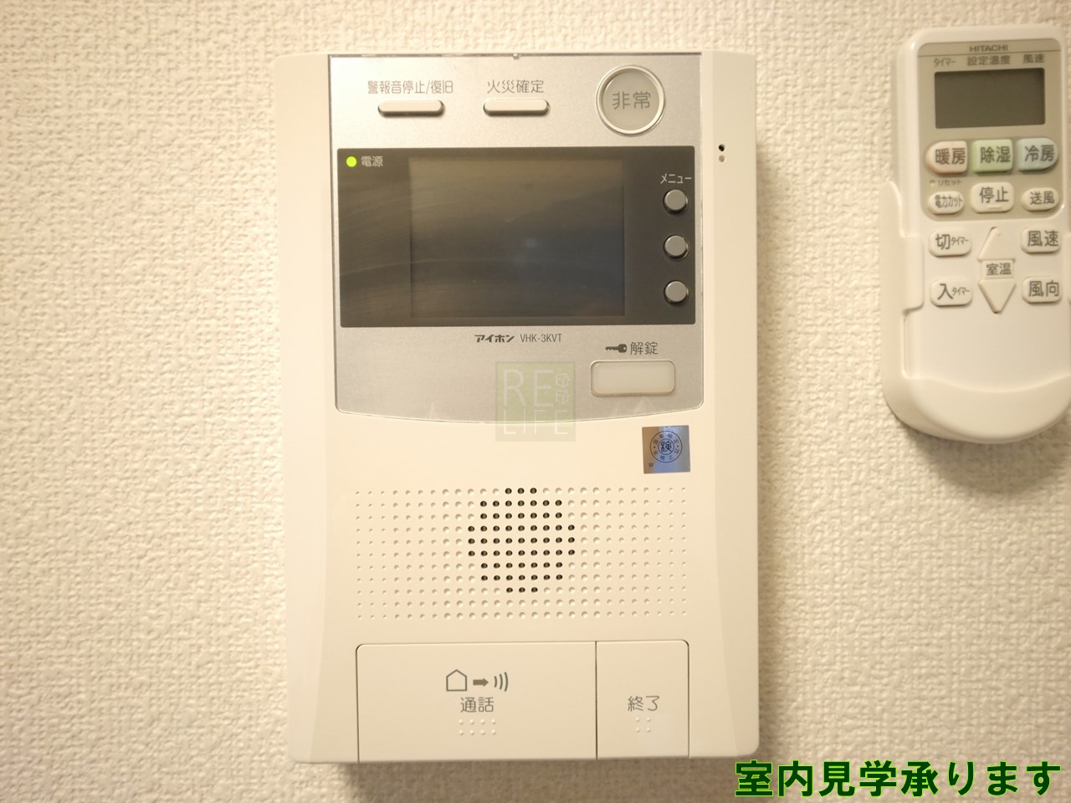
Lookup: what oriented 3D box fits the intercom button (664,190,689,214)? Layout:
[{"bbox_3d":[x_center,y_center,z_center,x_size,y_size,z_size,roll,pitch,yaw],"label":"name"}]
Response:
[{"bbox_3d":[0.044,-0.063,0.274,0.007,0.007,0.003,-1,2,-1],"label":"intercom button"}]

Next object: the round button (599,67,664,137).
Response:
[{"bbox_3d":[0.030,-0.095,0.274,0.021,0.021,0.004,-1,2,-1],"label":"round button"}]

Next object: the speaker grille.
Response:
[{"bbox_3d":[-0.004,0.049,0.280,0.106,0.042,0.002,-1,2,-1],"label":"speaker grille"}]

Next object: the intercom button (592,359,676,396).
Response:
[{"bbox_3d":[0.031,-0.008,0.276,0.026,0.011,0.003,-1,2,-1],"label":"intercom button"}]

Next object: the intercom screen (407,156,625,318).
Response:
[{"bbox_3d":[-0.006,-0.052,0.277,0.068,0.050,0.002,-1,2,-1],"label":"intercom screen"}]

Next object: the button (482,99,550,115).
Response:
[{"bbox_3d":[-0.006,-0.092,0.272,0.021,0.004,0.003,-1,2,-1],"label":"button"}]

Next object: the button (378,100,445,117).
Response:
[{"bbox_3d":[-0.039,-0.092,0.272,0.021,0.004,0.003,-1,2,-1],"label":"button"}]

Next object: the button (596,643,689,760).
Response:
[{"bbox_3d":[0.035,0.097,0.283,0.030,0.036,0.005,-1,2,-1],"label":"button"}]

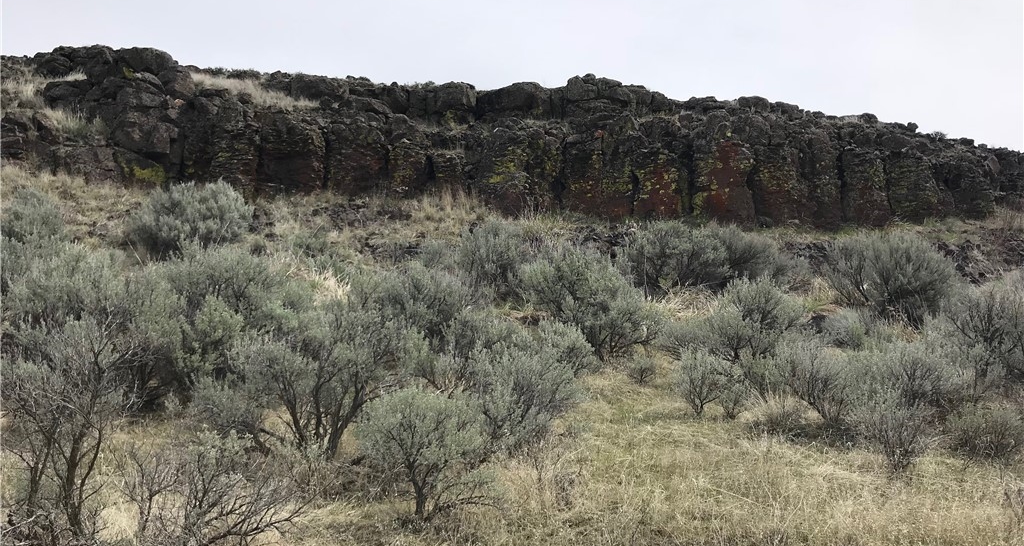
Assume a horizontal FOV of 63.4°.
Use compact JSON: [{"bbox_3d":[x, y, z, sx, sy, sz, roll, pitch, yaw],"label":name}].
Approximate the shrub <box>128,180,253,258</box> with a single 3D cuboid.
[{"bbox_3d":[-5.667,-0.943,14.600,2.190,1.410,2.010,0,0,0],"label":"shrub"}]

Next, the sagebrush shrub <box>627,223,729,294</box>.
[{"bbox_3d":[2.837,-0.249,14.200,1.750,1.270,1.610,0,0,0],"label":"sagebrush shrub"}]

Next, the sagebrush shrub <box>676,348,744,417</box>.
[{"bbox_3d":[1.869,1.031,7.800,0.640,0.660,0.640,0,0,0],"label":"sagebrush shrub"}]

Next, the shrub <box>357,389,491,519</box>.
[{"bbox_3d":[-0.534,1.096,5.000,0.830,0.810,0.770,0,0,0],"label":"shrub"}]

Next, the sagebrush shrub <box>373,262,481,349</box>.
[{"bbox_3d":[-1.065,0.419,10.200,1.350,1.150,1.250,0,0,0],"label":"sagebrush shrub"}]

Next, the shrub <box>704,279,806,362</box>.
[{"bbox_3d":[2.991,0.578,10.300,1.290,1.090,1.190,0,0,0],"label":"shrub"}]

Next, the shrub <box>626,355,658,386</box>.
[{"bbox_3d":[1.418,1.059,9.000,0.350,0.330,0.320,0,0,0],"label":"shrub"}]

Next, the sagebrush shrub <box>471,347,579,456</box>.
[{"bbox_3d":[0.111,1.030,6.800,0.900,0.900,0.830,0,0,0],"label":"sagebrush shrub"}]

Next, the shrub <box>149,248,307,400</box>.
[{"bbox_3d":[-2.845,0.492,8.400,1.600,1.580,1.470,0,0,0],"label":"shrub"}]

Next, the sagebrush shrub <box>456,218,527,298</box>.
[{"bbox_3d":[-0.311,-0.231,13.200,1.150,1.310,1.150,0,0,0],"label":"sagebrush shrub"}]

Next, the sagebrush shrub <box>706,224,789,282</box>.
[{"bbox_3d":[4.283,-0.335,15.000,1.590,1.120,1.590,0,0,0],"label":"sagebrush shrub"}]

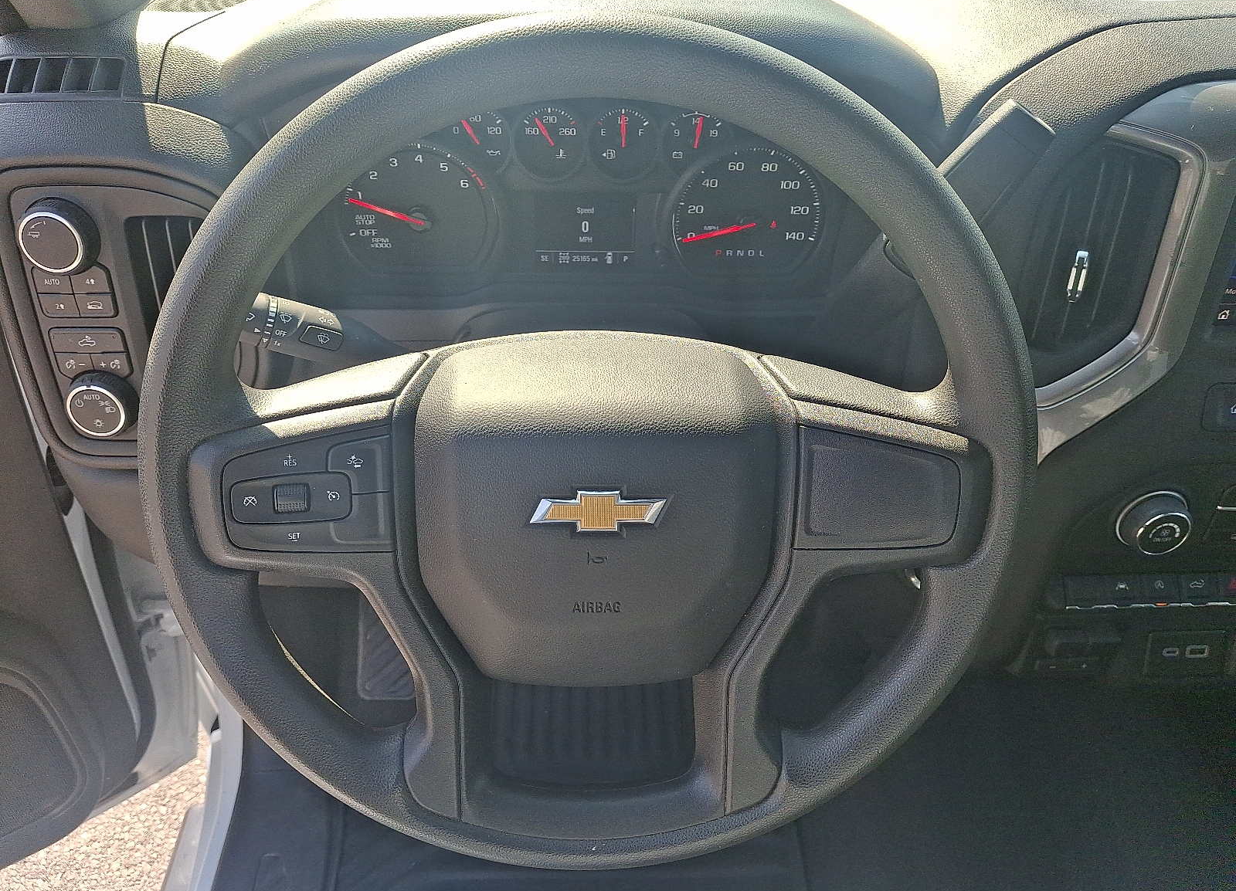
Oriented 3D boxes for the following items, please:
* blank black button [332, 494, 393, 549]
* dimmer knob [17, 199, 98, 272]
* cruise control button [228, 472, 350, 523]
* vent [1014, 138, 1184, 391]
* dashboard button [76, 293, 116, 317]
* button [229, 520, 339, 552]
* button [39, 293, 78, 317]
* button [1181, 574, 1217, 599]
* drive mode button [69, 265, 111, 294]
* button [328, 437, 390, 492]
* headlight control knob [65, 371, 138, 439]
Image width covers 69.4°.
[{"bbox_3d":[-0.115,0.032,0.404,0.026,0.026,0.009,0,16,-3],"label":"blank black button"},{"bbox_3d":[-0.345,-0.129,0.553,0.040,0.040,0.021,0,27,-2],"label":"dimmer knob"},{"bbox_3d":[-0.144,0.022,0.397,0.051,0.024,0.009,0,16,-3],"label":"cruise control button"},{"bbox_3d":[0.310,-0.123,0.591,0.083,0.163,0.030,1,26,0],"label":"vent"},{"bbox_3d":[-0.341,-0.092,0.585,0.024,0.015,0.009,0,27,-2],"label":"dashboard button"},{"bbox_3d":[-0.150,0.040,0.404,0.046,0.015,0.009,0,16,-3],"label":"button"},{"bbox_3d":[-0.365,-0.092,0.584,0.024,0.015,0.009,0,27,-2],"label":"button"},{"bbox_3d":[0.407,0.097,0.629,0.025,0.019,0.010,1,25,-1],"label":"button"},{"bbox_3d":[-0.340,-0.107,0.578,0.024,0.018,0.009,0,27,-2],"label":"drive mode button"},{"bbox_3d":[-0.116,0.009,0.403,0.028,0.025,0.009,0,13,-2],"label":"button"},{"bbox_3d":[-0.342,-0.027,0.591,0.039,0.039,0.019,0,26,-2],"label":"headlight control knob"}]

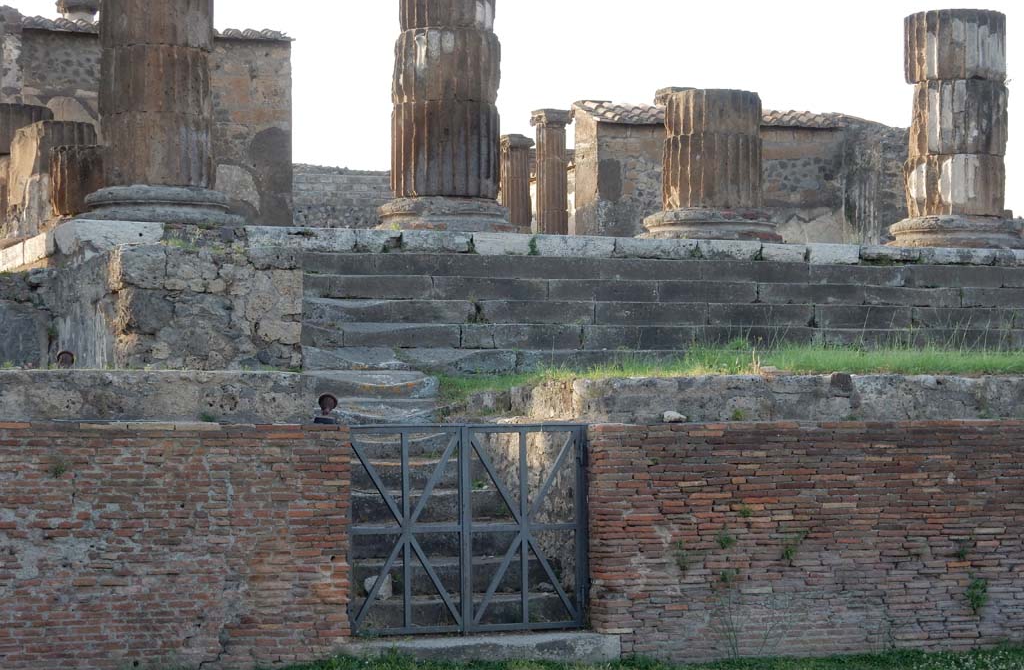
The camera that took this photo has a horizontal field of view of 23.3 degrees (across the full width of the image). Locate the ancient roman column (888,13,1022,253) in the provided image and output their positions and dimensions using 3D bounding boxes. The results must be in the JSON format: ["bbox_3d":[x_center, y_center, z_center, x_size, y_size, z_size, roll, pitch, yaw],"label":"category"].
[{"bbox_3d":[4.750,-2.163,26.603,1.470,2.524,1.470,0,-1,-20],"label":"ancient roman column"}]

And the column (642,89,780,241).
[{"bbox_3d":[2.054,-1.702,25.608,1.470,1.557,1.470,0,-1,0],"label":"column"}]

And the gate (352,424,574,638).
[{"bbox_3d":[-0.320,1.375,17.593,1.696,1.461,0.060,0,-1,-19],"label":"gate"}]

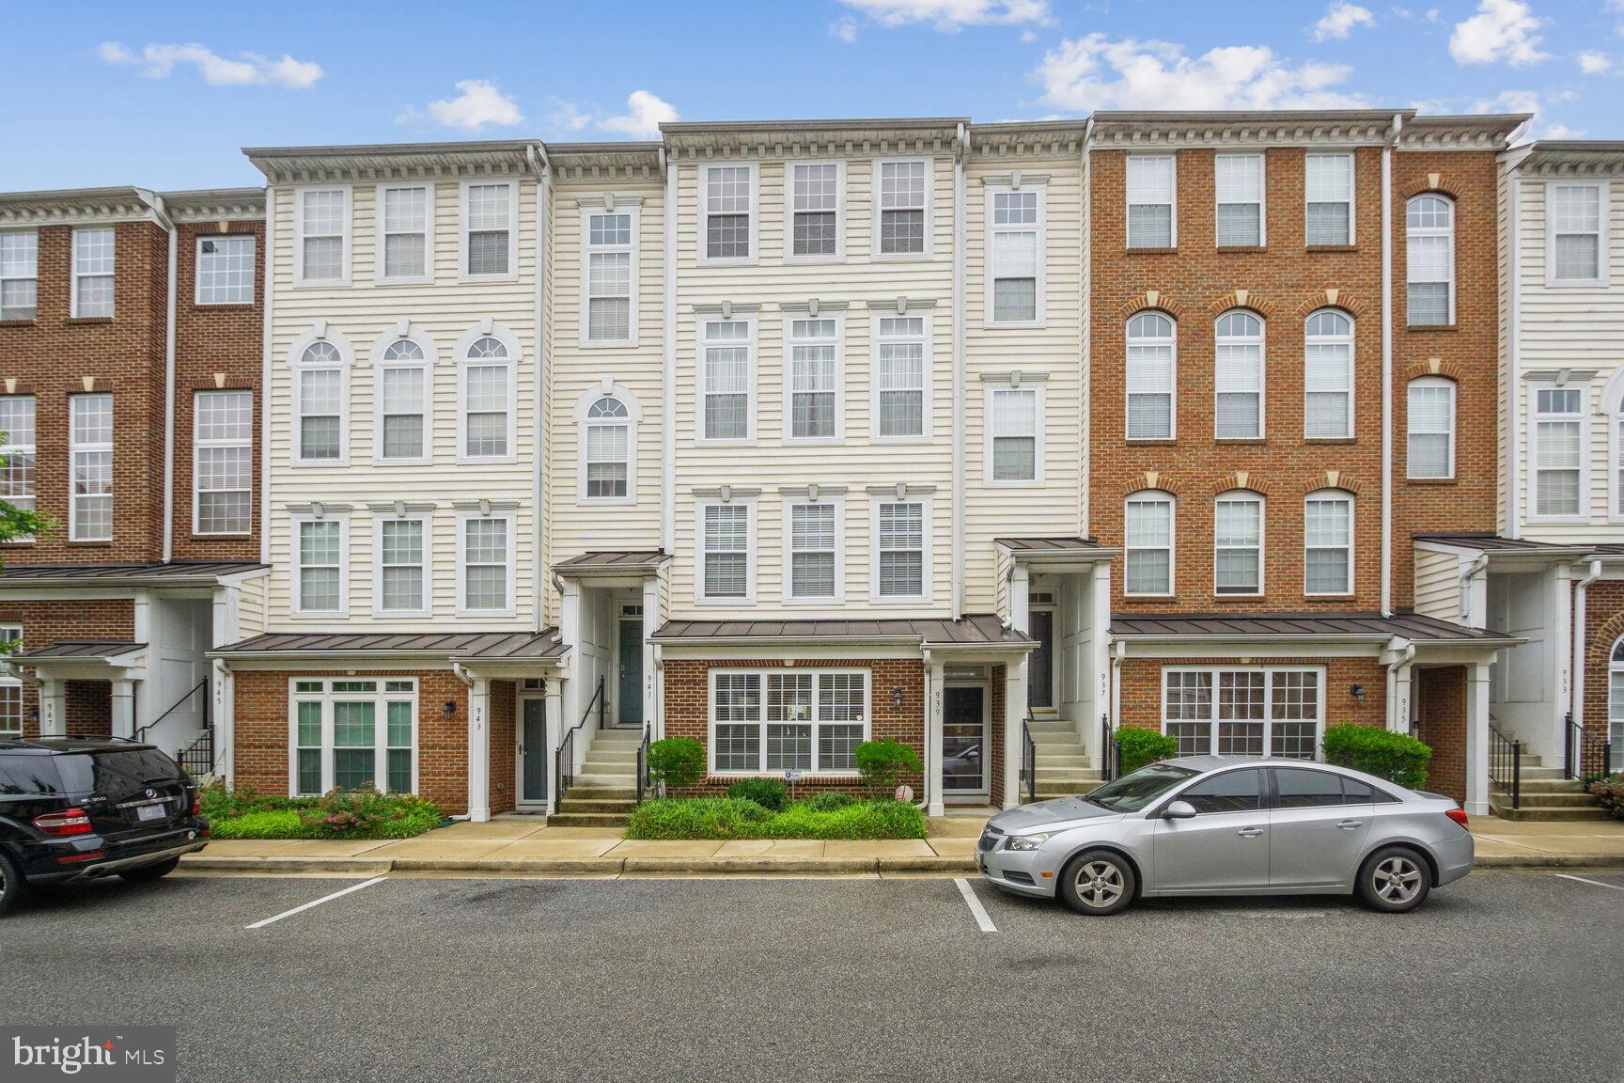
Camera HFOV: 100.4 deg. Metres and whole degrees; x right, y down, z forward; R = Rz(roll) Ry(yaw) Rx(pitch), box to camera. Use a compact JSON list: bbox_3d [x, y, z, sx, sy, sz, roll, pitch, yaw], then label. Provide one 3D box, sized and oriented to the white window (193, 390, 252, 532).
[{"bbox_3d":[-11.508,-1.544,13.220,1.153,2.815,0.100,0,-1,2],"label":"white window"}]

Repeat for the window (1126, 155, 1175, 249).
[{"bbox_3d":[5.967,-5.981,11.930,0.861,1.667,0.100,0,-1,2],"label":"window"}]

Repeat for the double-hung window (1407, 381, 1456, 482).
[{"bbox_3d":[11.160,-2.050,12.200,0.870,1.840,0.130,0,-4,2],"label":"double-hung window"}]

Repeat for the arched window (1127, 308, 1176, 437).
[{"bbox_3d":[5.952,-2.913,11.900,0.859,2.255,0.100,0,-1,2],"label":"arched window"}]

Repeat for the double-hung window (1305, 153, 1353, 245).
[{"bbox_3d":[9.242,-6.101,12.080,0.883,1.666,0.120,0,0,1],"label":"double-hung window"}]

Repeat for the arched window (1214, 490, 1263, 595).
[{"bbox_3d":[7.450,0.020,11.800,0.850,1.830,0.130,0,-4,2],"label":"arched window"}]

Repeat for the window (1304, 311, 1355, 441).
[{"bbox_3d":[9.045,-2.918,11.830,0.854,2.264,0.100,0,-1,2],"label":"window"}]

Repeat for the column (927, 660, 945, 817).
[{"bbox_3d":[1.998,3.146,10.820,0.284,2.517,0.270,0,0,1],"label":"column"}]

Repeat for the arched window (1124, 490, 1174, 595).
[{"bbox_3d":[6.059,0.029,12.170,0.890,1.883,0.120,0,0,1],"label":"arched window"}]

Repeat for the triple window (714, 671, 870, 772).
[{"bbox_3d":[-0.352,2.989,11.200,2.678,1.775,0.140,0,0,1],"label":"triple window"}]

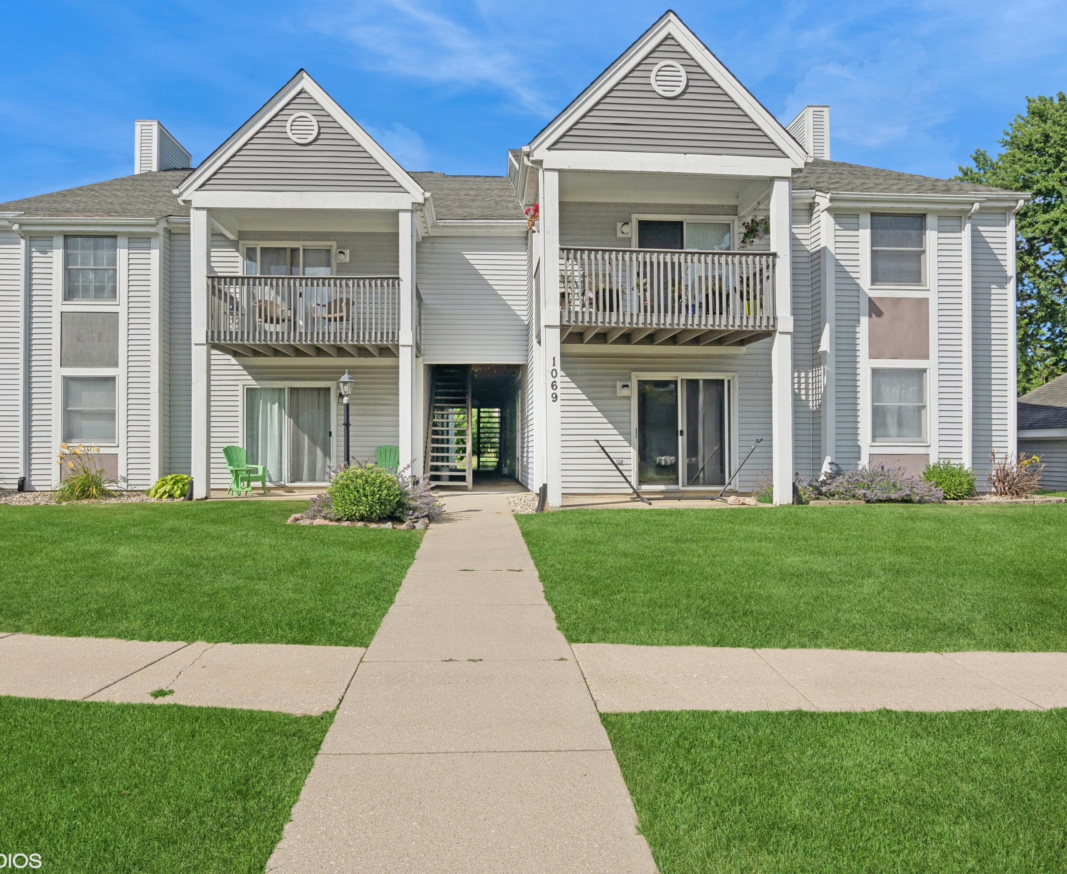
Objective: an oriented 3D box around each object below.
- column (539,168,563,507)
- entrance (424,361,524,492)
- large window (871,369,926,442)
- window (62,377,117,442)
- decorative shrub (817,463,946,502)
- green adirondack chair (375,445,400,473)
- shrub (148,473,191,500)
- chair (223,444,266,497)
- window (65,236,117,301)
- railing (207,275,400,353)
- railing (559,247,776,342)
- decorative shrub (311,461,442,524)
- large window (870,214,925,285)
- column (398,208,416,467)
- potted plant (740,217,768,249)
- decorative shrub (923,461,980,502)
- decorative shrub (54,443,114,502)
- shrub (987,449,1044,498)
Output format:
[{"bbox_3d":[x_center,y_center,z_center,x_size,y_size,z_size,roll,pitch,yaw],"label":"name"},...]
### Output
[{"bbox_3d":[0.303,-1.471,9.800,0.220,5.020,0.220,0,0,-3],"label":"column"},{"bbox_3d":[-1.242,-0.225,14.219,2.030,2.517,1.522,0,0,-2],"label":"entrance"},{"bbox_3d":[6.320,-0.531,11.327,1.035,1.330,0.122,0,0,-2],"label":"large window"},{"bbox_3d":[-8.485,-0.509,12.525,1.045,1.319,0.122,0,0,-2],"label":"window"},{"bbox_3d":[5.564,0.742,10.550,1.900,0.620,0.950,0,0,-3],"label":"decorative shrub"},{"bbox_3d":[-2.660,0.592,12.028,0.750,0.880,0.820,0,0,-2],"label":"green adirondack chair"},{"bbox_3d":[-6.491,0.878,11.700,0.760,0.450,0.700,0,0,-3],"label":"shrub"},{"bbox_3d":[-5.401,0.635,12.300,0.780,0.920,0.720,0,0,35],"label":"chair"},{"bbox_3d":[-8.520,-3.229,12.620,1.030,1.270,0.100,0,0,-3],"label":"window"},{"bbox_3d":[-3.894,-2.141,11.145,3.299,1.188,0.152,0,0,-2],"label":"railing"},{"bbox_3d":[1.974,-2.212,10.687,3.451,1.238,1.807,0,0,-2],"label":"railing"},{"bbox_3d":[-2.233,0.766,9.250,1.850,0.850,1.350,0,0,-3],"label":"decorative shrub"},{"bbox_3d":[6.302,-3.223,11.327,1.035,1.330,0.122,0,0,-2],"label":"large window"},{"bbox_3d":[-2.159,-1.398,11.236,0.244,4.923,0.244,0,0,-2],"label":"column"},{"bbox_3d":[3.708,-3.387,10.861,0.548,0.548,0.507,0,0,-2],"label":"potted plant"},{"bbox_3d":[6.909,0.704,10.850,0.850,0.660,0.800,0,0,-3],"label":"decorative shrub"},{"bbox_3d":[-7.999,0.639,11.672,1.015,1.025,0.893,0,0,-2],"label":"decorative shrub"},{"bbox_3d":[8.442,0.645,11.470,0.944,0.812,0.832,0,0,-2],"label":"shrub"}]

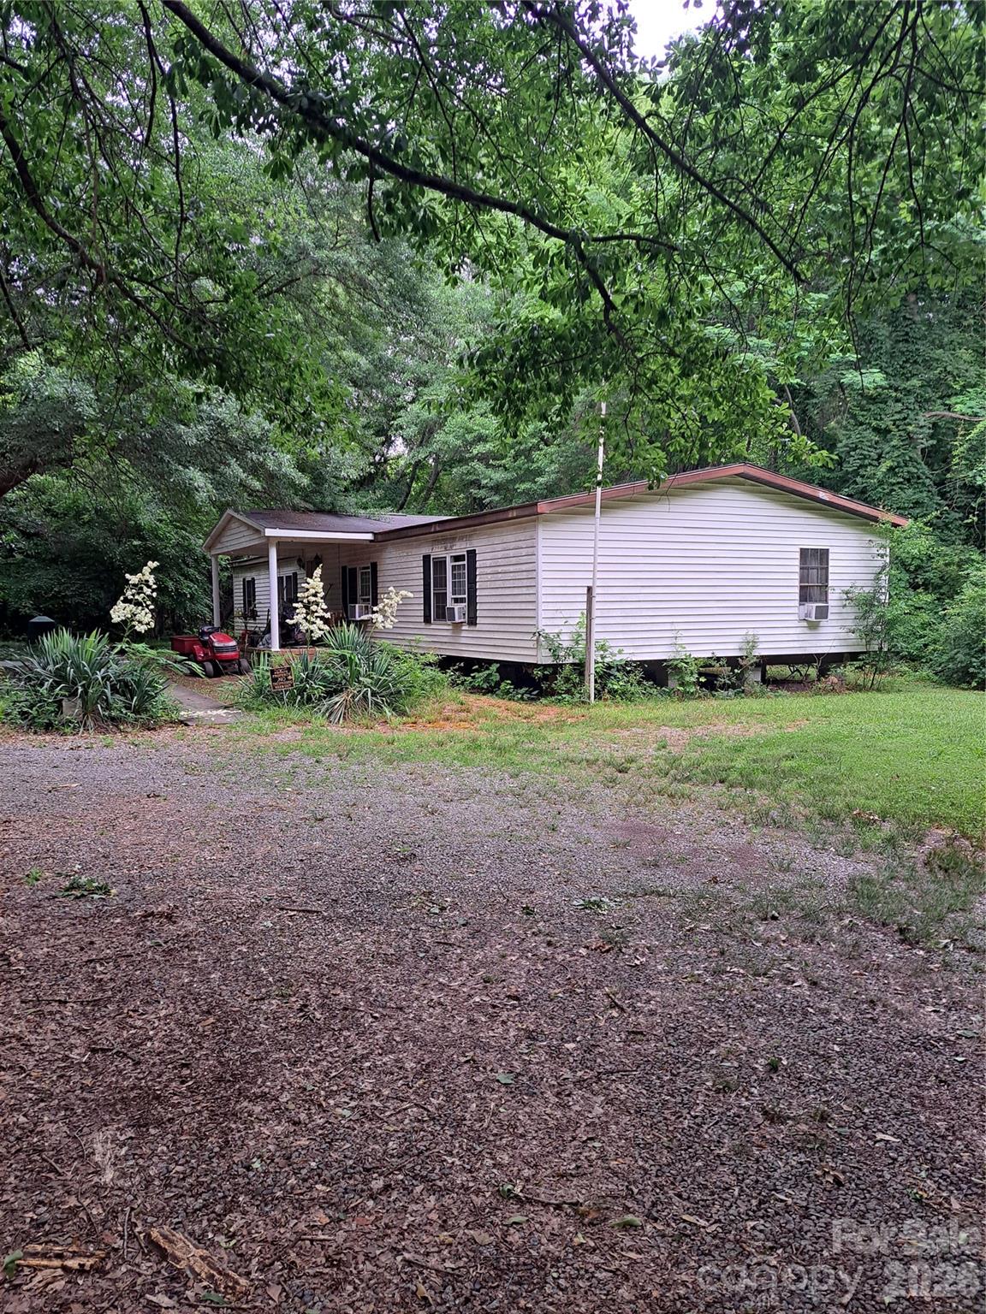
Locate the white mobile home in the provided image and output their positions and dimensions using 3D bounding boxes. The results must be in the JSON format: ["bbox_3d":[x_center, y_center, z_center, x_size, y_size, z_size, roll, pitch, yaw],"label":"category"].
[{"bbox_3d":[-1.630,-1.982,24.986,10.960,3.759,21.107,-2,4,-28],"label":"white mobile home"}]

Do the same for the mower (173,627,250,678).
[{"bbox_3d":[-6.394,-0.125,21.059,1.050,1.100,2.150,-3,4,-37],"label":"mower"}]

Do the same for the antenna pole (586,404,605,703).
[{"bbox_3d":[1.629,-1.636,14.168,0.100,4.720,0.090,2,3,0],"label":"antenna pole"}]

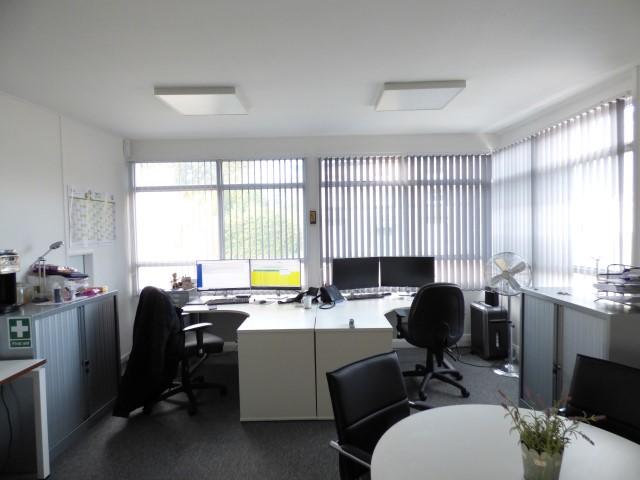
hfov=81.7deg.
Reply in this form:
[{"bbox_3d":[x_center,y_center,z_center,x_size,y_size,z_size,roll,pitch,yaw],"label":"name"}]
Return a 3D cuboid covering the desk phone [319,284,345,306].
[{"bbox_3d":[0.138,0.567,3.815,0.190,0.145,0.190,-3,4,-35],"label":"desk phone"}]

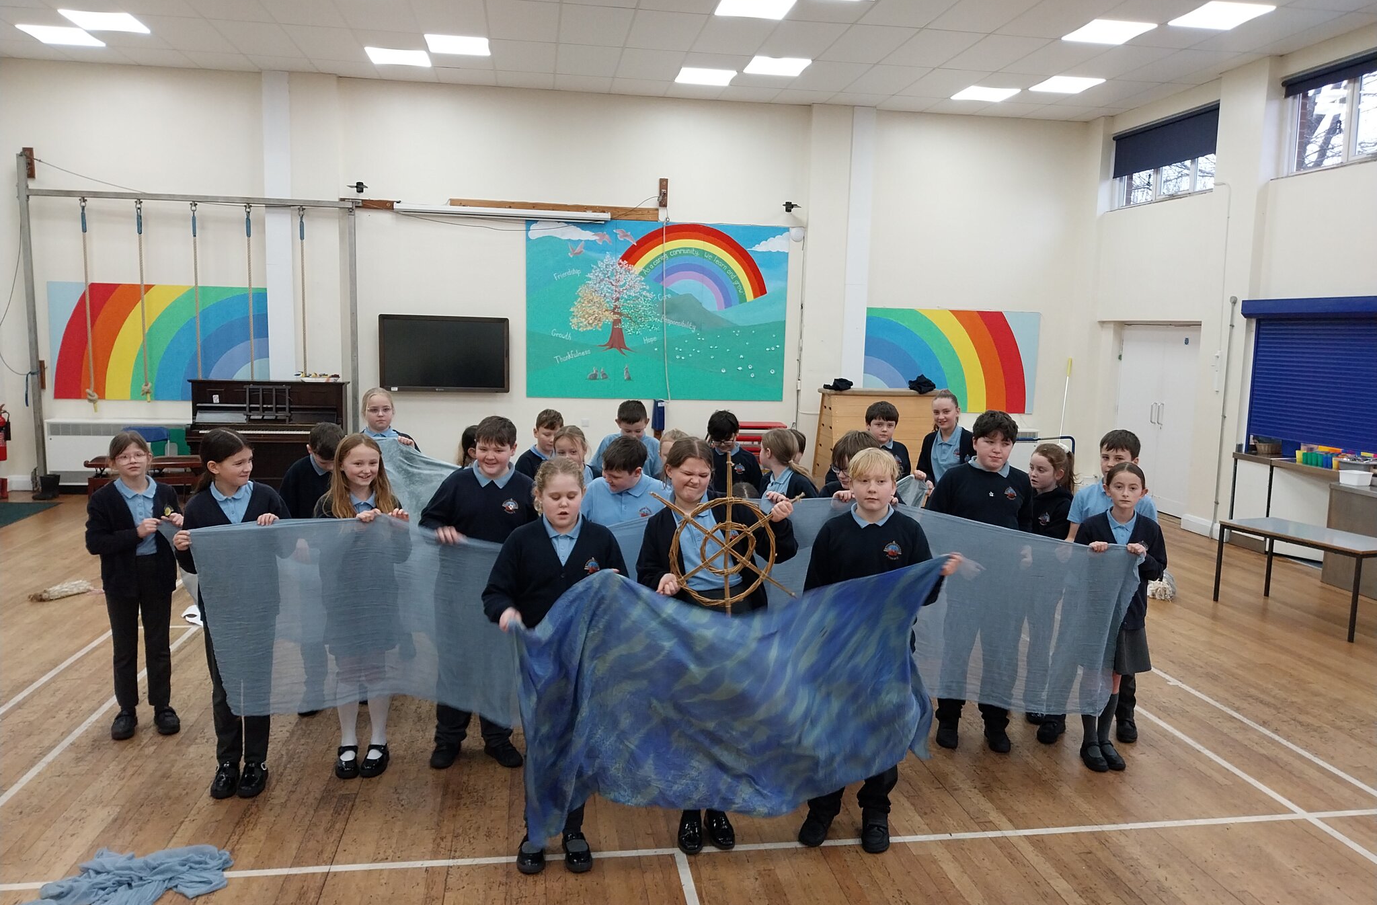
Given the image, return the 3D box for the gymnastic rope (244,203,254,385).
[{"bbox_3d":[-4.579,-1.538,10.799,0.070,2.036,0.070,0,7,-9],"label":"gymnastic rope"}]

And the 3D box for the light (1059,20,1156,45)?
[{"bbox_3d":[3.488,-3.501,8.574,0.590,0.050,0.590,0,7,-9],"label":"light"}]

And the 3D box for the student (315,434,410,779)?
[{"bbox_3d":[-1.373,0.643,4.386,0.390,1.430,0.340,0,7,-16],"label":"student"}]

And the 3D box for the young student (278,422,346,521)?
[{"bbox_3d":[-1.747,0.528,4.888,0.420,1.400,0.320,-2,8,-27],"label":"young student"}]

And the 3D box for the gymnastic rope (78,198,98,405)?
[{"bbox_3d":[-6.073,-1.514,10.484,0.130,2.083,0.120,1,7,-9],"label":"gymnastic rope"}]

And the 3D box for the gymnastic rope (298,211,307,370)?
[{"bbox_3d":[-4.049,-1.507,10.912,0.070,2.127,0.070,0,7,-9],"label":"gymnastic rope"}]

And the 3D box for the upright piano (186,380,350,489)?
[{"bbox_3d":[-4.278,-0.097,10.588,1.497,1.241,0.620,0,7,-9],"label":"upright piano"}]

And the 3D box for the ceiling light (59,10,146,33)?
[{"bbox_3d":[-5.081,-3.789,9.050,0.600,0.050,0.600,0,7,-9],"label":"ceiling light"}]

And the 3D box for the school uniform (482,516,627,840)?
[{"bbox_3d":[-0.455,0.786,3.570,0.470,1.130,0.320,1,7,-6],"label":"school uniform"}]

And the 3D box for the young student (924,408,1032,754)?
[{"bbox_3d":[1.353,0.594,4.806,0.490,1.550,0.360,2,7,6],"label":"young student"}]

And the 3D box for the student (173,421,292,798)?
[{"bbox_3d":[-1.804,0.636,4.135,0.450,1.470,0.370,-1,7,-21],"label":"student"}]

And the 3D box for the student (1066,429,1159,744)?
[{"bbox_3d":[2.021,0.632,4.932,0.460,1.480,0.360,4,7,19],"label":"student"}]

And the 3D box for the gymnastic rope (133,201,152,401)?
[{"bbox_3d":[-5.615,-1.553,10.671,0.110,2.030,0.110,0,7,-9],"label":"gymnastic rope"}]

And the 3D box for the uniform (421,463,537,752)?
[{"bbox_3d":[-0.894,0.649,4.407,0.480,1.200,0.330,0,7,-12],"label":"uniform"}]

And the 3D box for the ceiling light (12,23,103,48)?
[{"bbox_3d":[-5.766,-3.852,9.559,0.600,0.050,0.600,1,7,-9],"label":"ceiling light"}]

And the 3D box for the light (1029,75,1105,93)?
[{"bbox_3d":[3.809,-3.718,10.432,0.590,0.050,0.590,0,7,-9],"label":"light"}]

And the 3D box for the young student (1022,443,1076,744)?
[{"bbox_3d":[1.756,0.640,5.138,0.420,1.400,0.340,8,10,44],"label":"young student"}]

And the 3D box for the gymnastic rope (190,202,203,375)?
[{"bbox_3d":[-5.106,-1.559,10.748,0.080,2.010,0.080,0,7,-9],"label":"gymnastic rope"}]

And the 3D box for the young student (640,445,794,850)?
[{"bbox_3d":[0.082,0.706,3.841,0.560,1.510,0.410,1,7,-6],"label":"young student"}]

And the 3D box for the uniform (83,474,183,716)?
[{"bbox_3d":[-2.473,0.643,4.645,0.420,1.050,0.280,-1,7,-20],"label":"uniform"}]

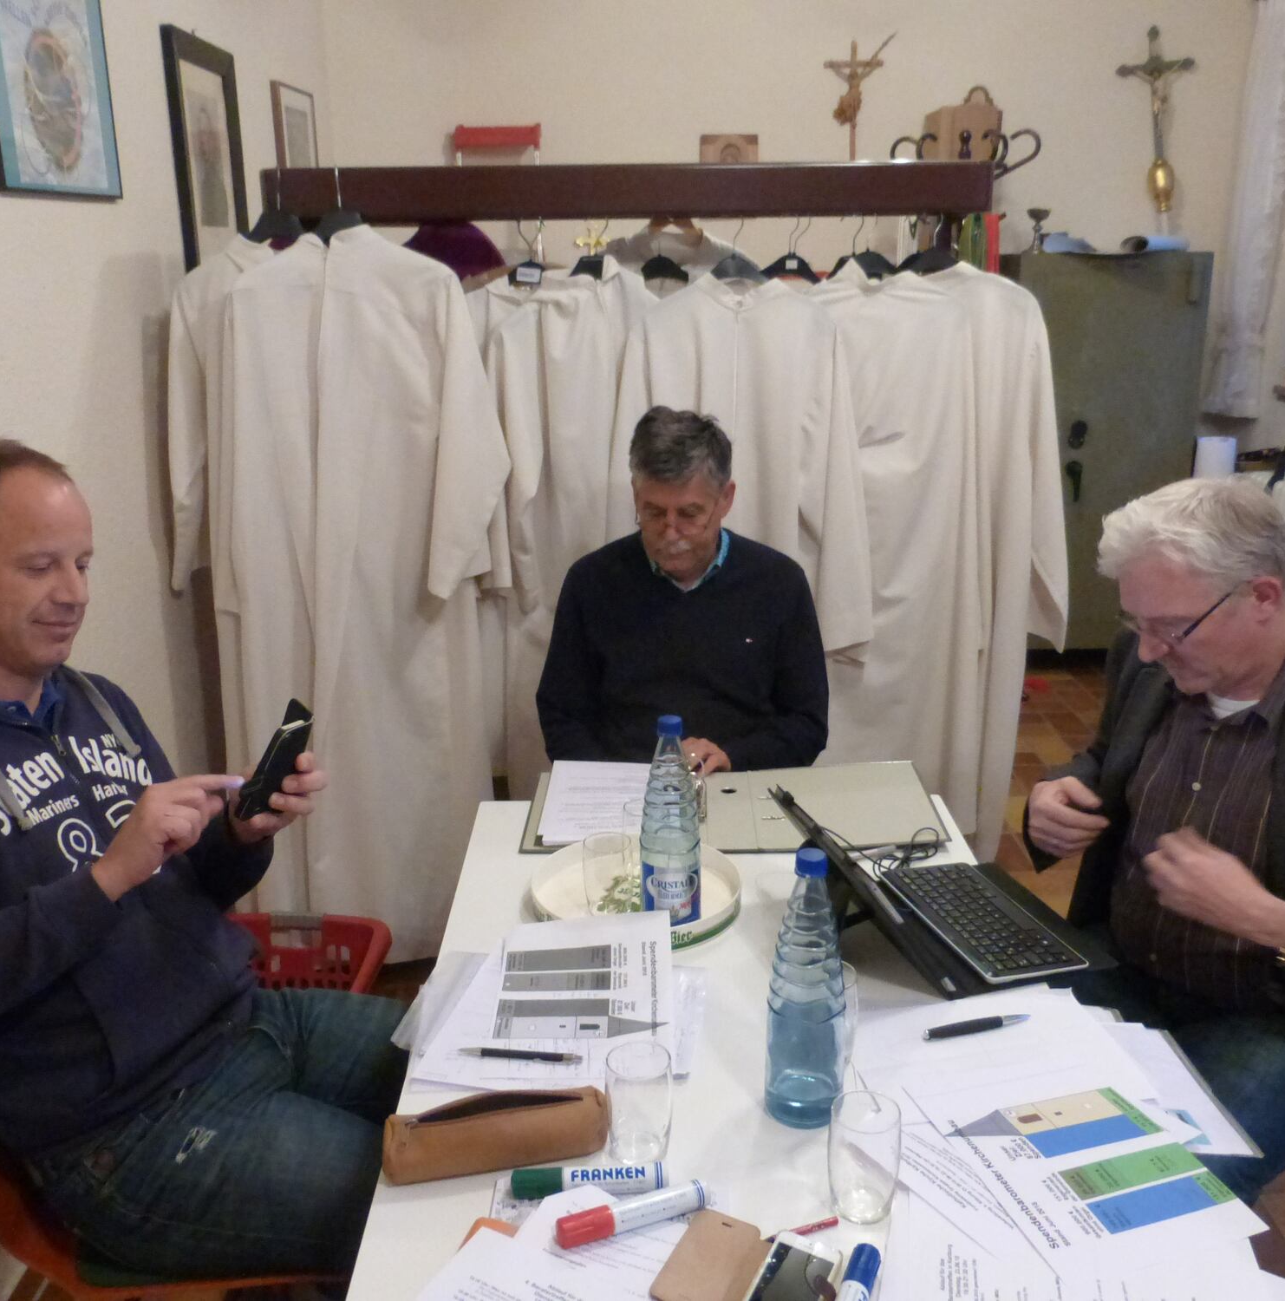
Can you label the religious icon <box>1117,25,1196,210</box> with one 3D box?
[{"bbox_3d":[2.010,-2.075,4.894,0.300,0.690,0.080,-8,17,2],"label":"religious icon"}]

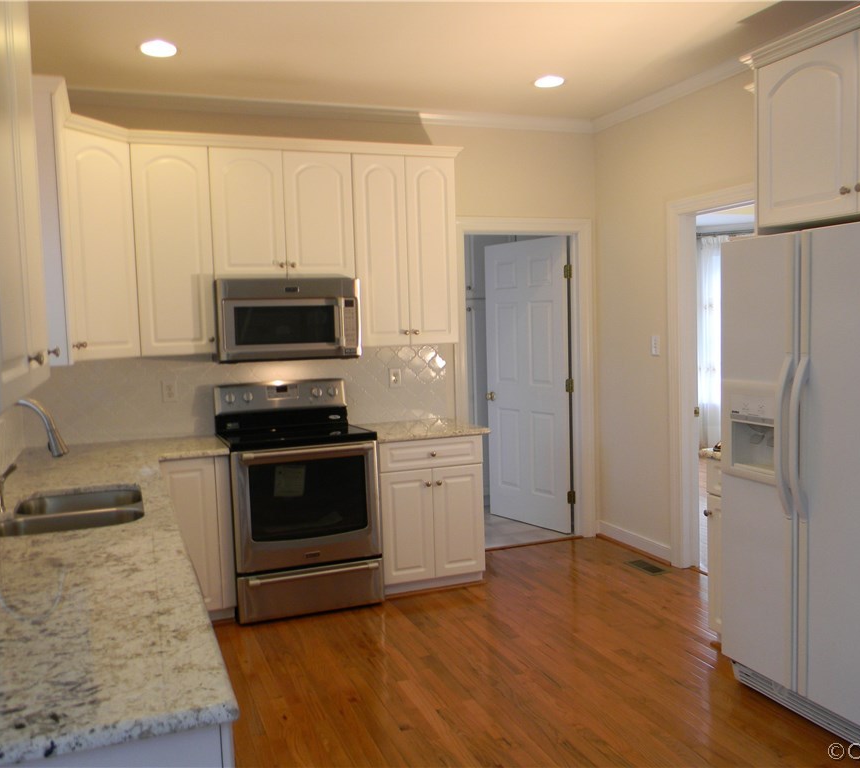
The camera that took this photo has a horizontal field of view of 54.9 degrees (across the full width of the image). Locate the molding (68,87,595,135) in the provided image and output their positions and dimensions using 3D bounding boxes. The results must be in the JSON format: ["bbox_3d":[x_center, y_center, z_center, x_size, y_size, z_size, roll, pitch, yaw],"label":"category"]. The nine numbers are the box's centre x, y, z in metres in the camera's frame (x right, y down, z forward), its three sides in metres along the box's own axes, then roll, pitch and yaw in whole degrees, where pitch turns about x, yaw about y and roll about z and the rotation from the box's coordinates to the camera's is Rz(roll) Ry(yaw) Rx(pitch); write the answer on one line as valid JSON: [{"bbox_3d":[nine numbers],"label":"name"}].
[{"bbox_3d":[-0.531,-1.589,4.855,3.495,0.075,0.070,-3,5,-20],"label":"molding"}]

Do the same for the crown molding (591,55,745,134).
[{"bbox_3d":[1.315,-1.606,4.721,0.070,0.068,1.495,-3,5,-20],"label":"crown molding"}]

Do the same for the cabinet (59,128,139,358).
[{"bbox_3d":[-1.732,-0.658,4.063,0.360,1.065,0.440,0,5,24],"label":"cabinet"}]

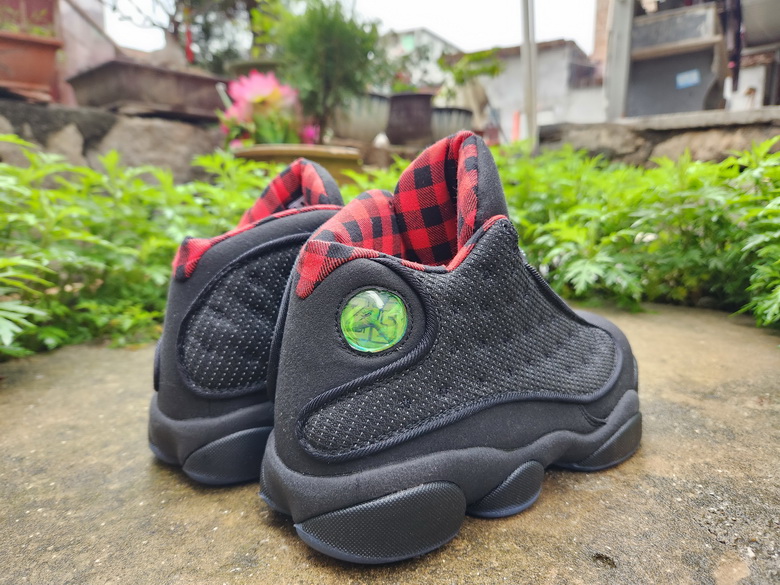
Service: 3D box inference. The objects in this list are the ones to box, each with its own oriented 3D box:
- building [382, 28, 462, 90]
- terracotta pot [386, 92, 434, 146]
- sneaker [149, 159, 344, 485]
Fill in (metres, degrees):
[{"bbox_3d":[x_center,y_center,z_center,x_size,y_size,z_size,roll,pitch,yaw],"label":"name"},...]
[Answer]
[{"bbox_3d":[1.850,-10.774,34.089,7.000,10.000,9.000,6,11,32],"label":"building"},{"bbox_3d":[0.127,-1.065,3.200,0.280,0.310,0.280,0,9,0],"label":"terracotta pot"},{"bbox_3d":[-0.034,0.002,0.396,0.292,0.188,0.107,-7,12,-35],"label":"sneaker"}]

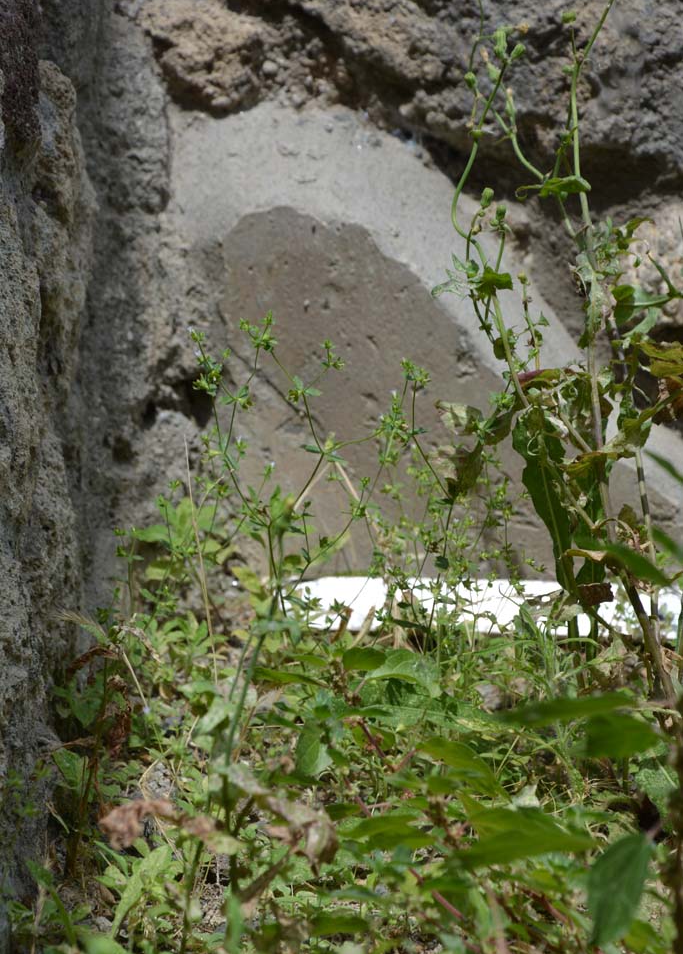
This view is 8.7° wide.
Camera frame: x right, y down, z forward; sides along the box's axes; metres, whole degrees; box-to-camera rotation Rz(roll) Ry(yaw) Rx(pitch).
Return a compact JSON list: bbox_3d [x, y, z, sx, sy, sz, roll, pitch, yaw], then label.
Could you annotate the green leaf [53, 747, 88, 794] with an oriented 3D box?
[{"bbox_3d":[-0.122,0.132,2.015,0.014,0.024,0.007,-17,-26,-18],"label":"green leaf"}]

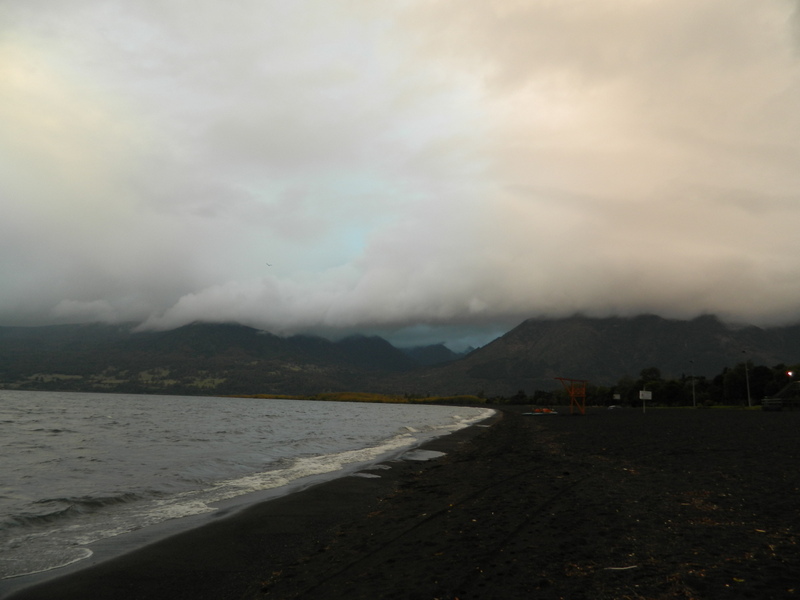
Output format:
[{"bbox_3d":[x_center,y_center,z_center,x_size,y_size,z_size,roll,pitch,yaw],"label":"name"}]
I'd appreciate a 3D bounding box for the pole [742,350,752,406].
[{"bbox_3d":[54.167,12.349,90.337,0.800,8.700,0.320,2,-10,-5],"label":"pole"}]

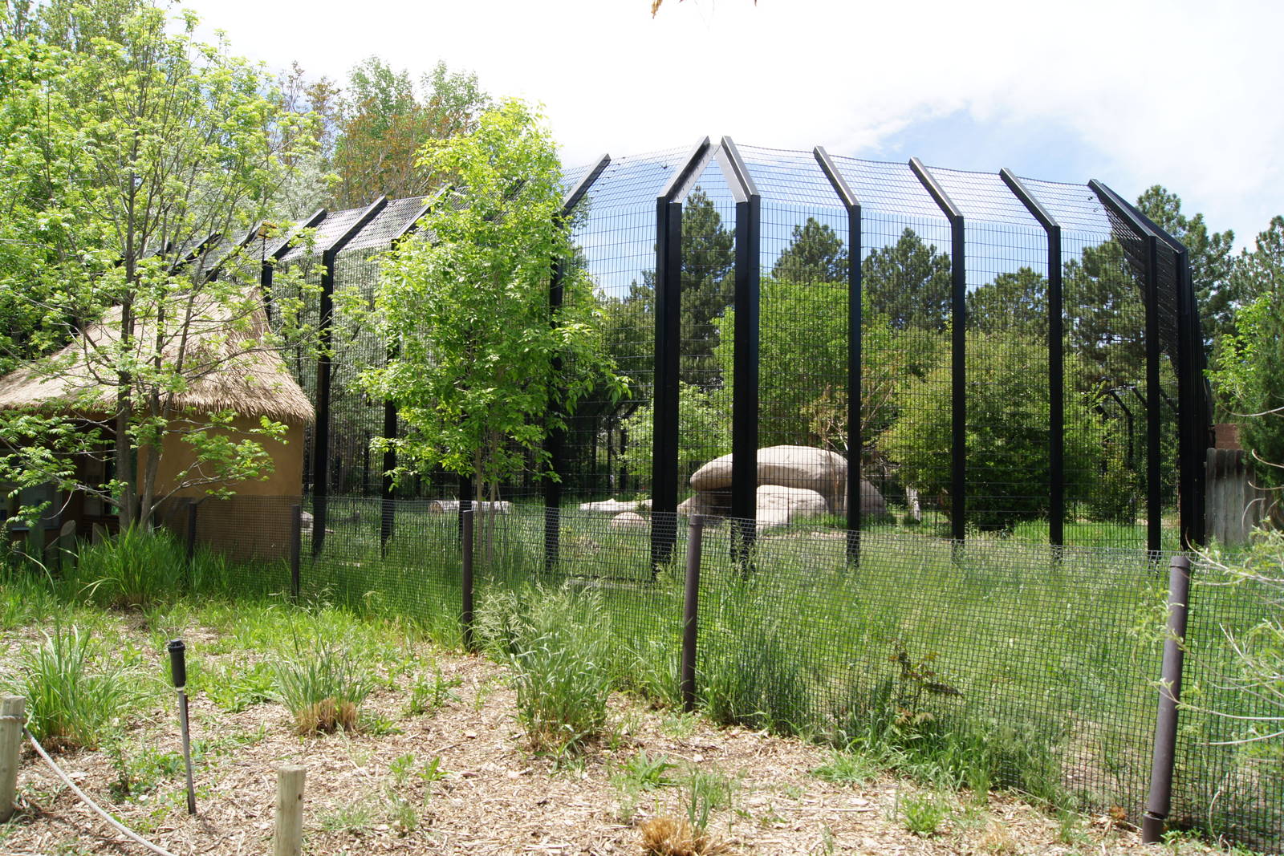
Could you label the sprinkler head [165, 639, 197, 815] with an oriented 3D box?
[{"bbox_3d":[-1.778,1.161,3.740,0.068,0.668,0.068,-6,-3,0],"label":"sprinkler head"}]

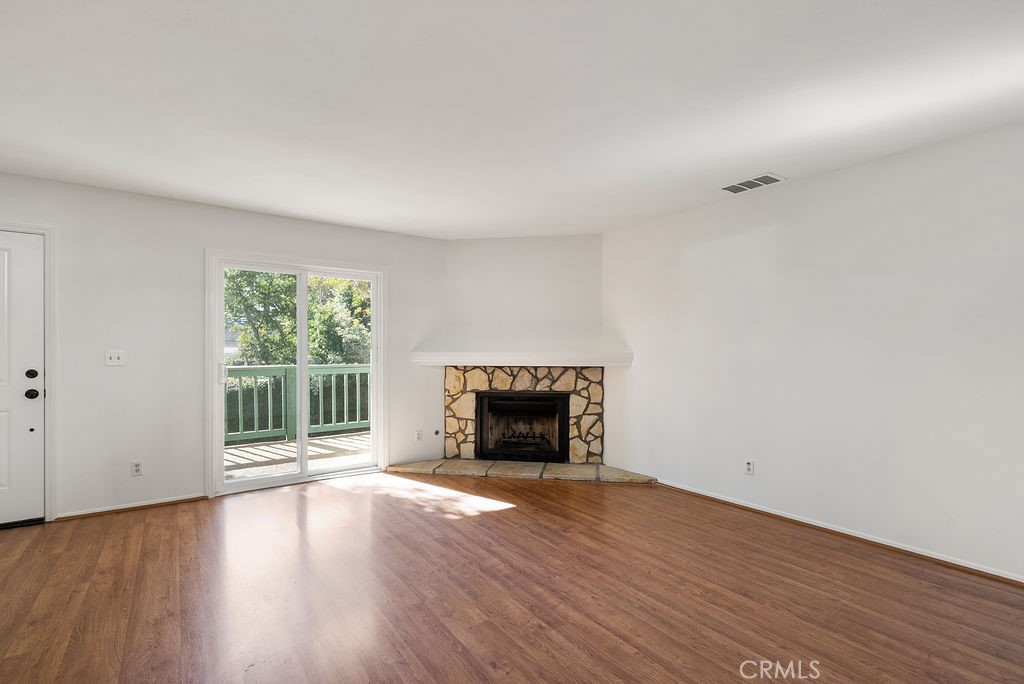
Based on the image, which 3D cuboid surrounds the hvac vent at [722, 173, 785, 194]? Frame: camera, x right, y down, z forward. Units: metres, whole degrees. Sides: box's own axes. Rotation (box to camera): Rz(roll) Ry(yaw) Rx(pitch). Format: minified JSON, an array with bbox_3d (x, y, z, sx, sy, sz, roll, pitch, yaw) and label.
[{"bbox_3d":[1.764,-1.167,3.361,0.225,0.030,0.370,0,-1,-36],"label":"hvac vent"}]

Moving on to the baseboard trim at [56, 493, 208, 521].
[{"bbox_3d":[-2.890,1.265,3.520,0.910,0.062,0.025,0,-1,-35],"label":"baseboard trim"}]

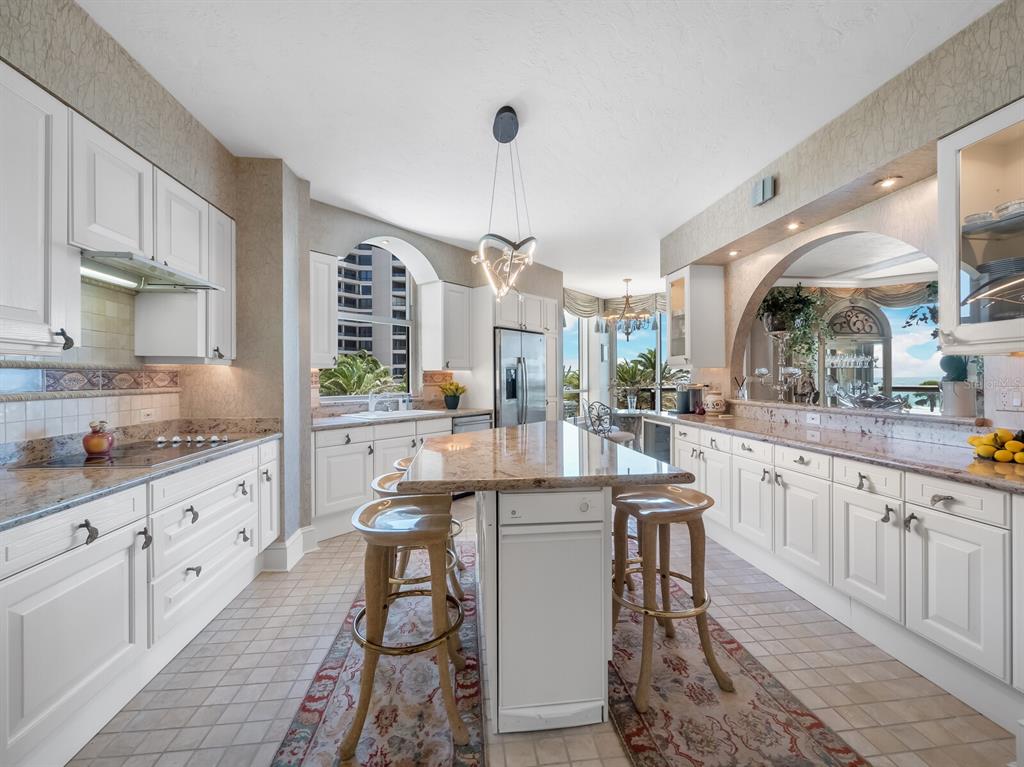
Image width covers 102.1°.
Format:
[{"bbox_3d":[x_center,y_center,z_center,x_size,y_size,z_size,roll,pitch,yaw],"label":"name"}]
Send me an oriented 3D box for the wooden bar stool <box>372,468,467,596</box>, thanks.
[{"bbox_3d":[-0.484,0.873,2.135,0.448,0.730,0.448,0,0,-7],"label":"wooden bar stool"}]

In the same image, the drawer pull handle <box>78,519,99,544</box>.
[{"bbox_3d":[-1.460,0.503,1.428,0.035,0.090,0.045,0,0,-7],"label":"drawer pull handle"}]

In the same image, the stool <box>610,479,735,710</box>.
[{"bbox_3d":[0.647,0.879,1.813,0.448,0.727,0.448,0,0,-17],"label":"stool"}]

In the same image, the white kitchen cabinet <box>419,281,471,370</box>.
[{"bbox_3d":[-0.784,-0.655,5.007,0.350,1.015,0.460,0,1,40],"label":"white kitchen cabinet"}]

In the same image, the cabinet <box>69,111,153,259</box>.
[{"bbox_3d":[-2.022,-0.850,1.902,0.370,0.561,0.463,0,0,-7],"label":"cabinet"}]

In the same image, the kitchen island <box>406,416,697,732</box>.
[{"bbox_3d":[0.020,0.780,2.388,1.030,0.920,1.900,0,0,-7],"label":"kitchen island"}]

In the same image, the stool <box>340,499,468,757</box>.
[{"bbox_3d":[-0.385,0.862,1.601,0.450,0.770,0.440,0,0,-7],"label":"stool"}]

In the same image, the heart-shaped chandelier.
[{"bbox_3d":[-0.050,-0.994,2.421,0.360,1.000,0.340,0,0,-7],"label":"heart-shaped chandelier"}]

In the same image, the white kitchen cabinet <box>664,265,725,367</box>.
[{"bbox_3d":[1.905,-0.666,4.316,0.370,0.980,0.470,0,0,-7],"label":"white kitchen cabinet"}]

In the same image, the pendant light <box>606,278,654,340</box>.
[{"bbox_3d":[1.837,-1.135,6.525,0.757,0.977,0.757,0,0,-7],"label":"pendant light"}]

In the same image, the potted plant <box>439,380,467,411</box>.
[{"bbox_3d":[-0.687,0.139,4.780,0.320,0.350,0.310,0,0,-7],"label":"potted plant"}]

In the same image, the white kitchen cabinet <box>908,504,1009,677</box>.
[{"bbox_3d":[1.996,0.806,1.678,0.500,0.550,0.355,0,0,-7],"label":"white kitchen cabinet"}]

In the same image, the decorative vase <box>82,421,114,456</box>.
[{"bbox_3d":[-2.114,0.283,2.116,0.110,0.165,0.110,0,0,-7],"label":"decorative vase"}]

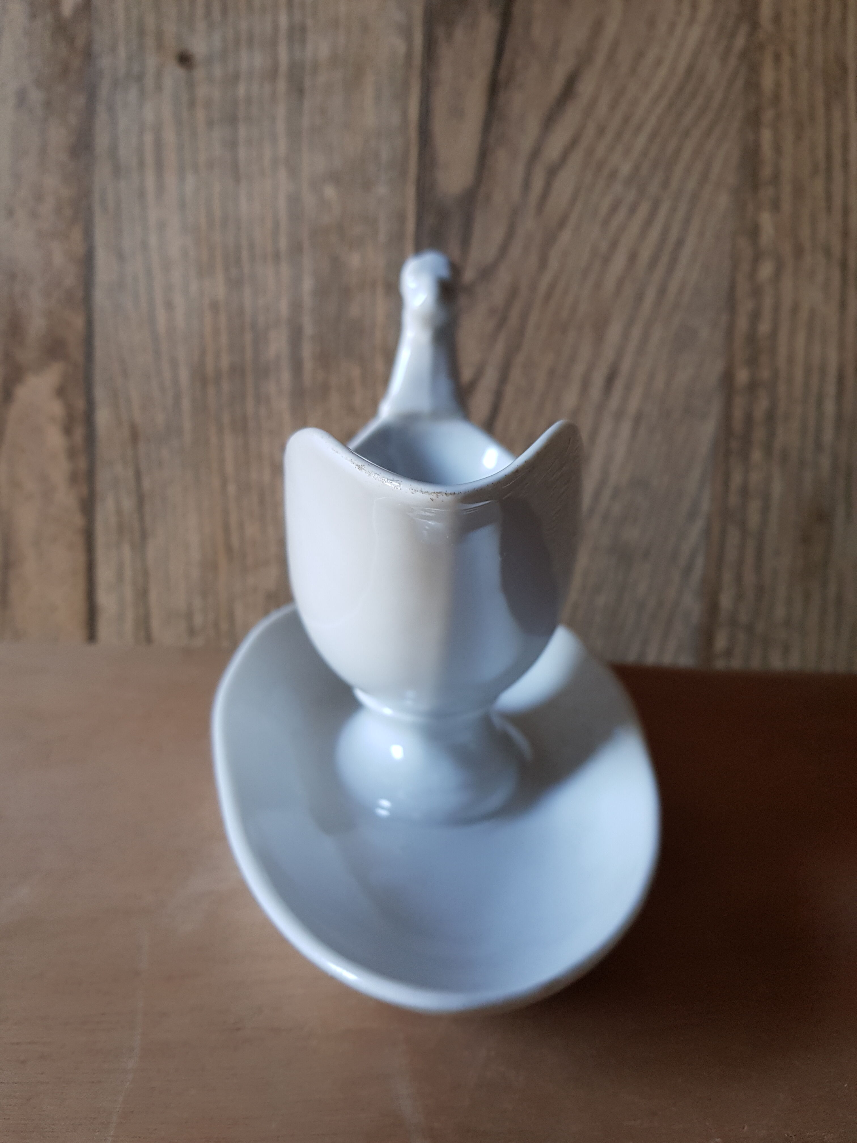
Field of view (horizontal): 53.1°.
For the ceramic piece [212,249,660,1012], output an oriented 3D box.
[{"bbox_3d":[0.001,0.002,0.278,0.144,0.179,0.239,0,25,-5],"label":"ceramic piece"}]

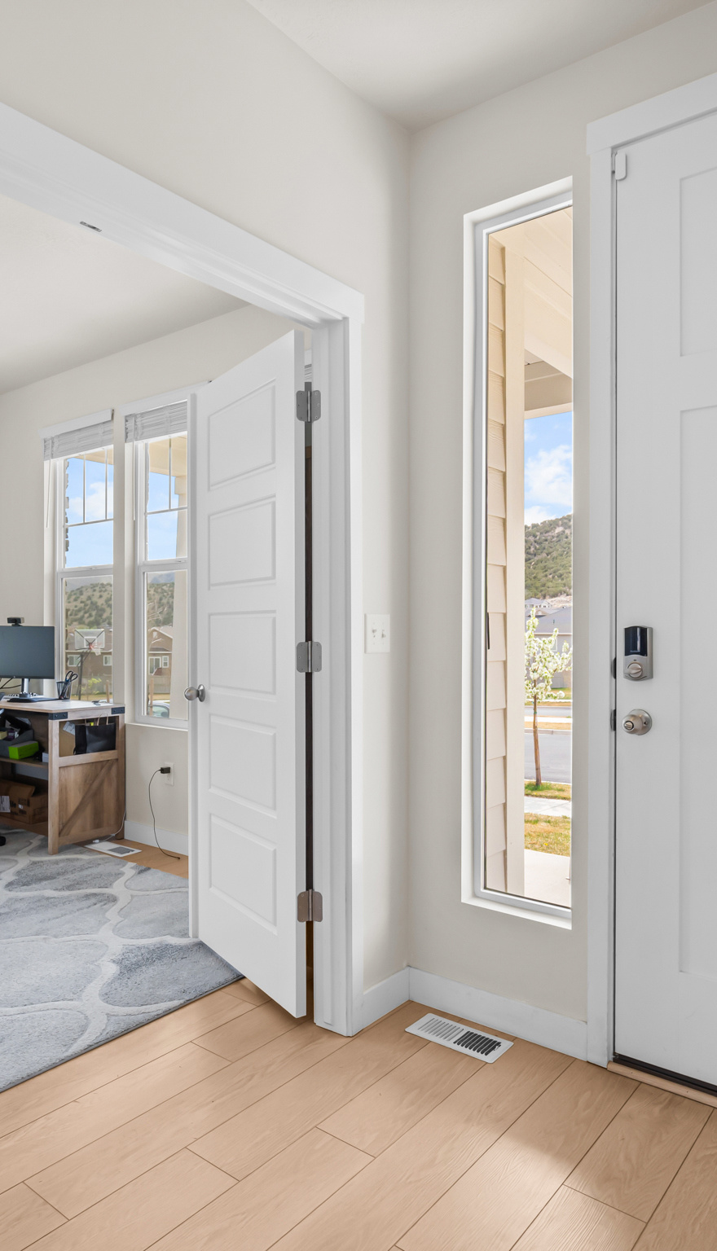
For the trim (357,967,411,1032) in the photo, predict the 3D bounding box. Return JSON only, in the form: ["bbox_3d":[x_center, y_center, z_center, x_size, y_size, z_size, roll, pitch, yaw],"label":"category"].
[{"bbox_3d":[0.076,1.127,2.320,0.016,0.101,0.260,0,0,39],"label":"trim"}]

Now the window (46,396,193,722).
[{"bbox_3d":[-1.321,-0.321,4.365,1.575,1.715,0.110,0,0,39],"label":"window"}]

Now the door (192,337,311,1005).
[{"bbox_3d":[-0.390,0.148,2.598,0.040,2.030,0.762,0,0,-35],"label":"door"}]

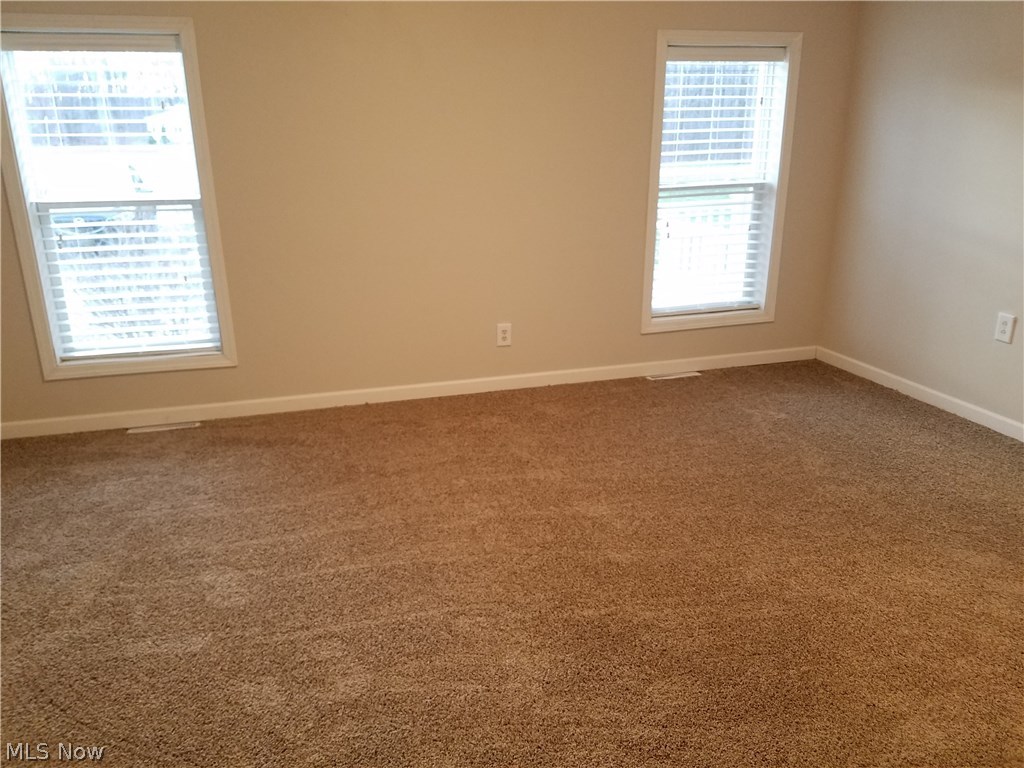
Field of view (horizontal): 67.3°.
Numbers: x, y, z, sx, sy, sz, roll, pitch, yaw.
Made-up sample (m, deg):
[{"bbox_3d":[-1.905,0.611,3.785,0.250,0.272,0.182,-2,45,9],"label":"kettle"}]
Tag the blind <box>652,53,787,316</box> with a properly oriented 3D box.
[{"bbox_3d":[1.129,-1.097,4.283,0.705,1.420,0.055,-6,19,-15],"label":"blind"}]

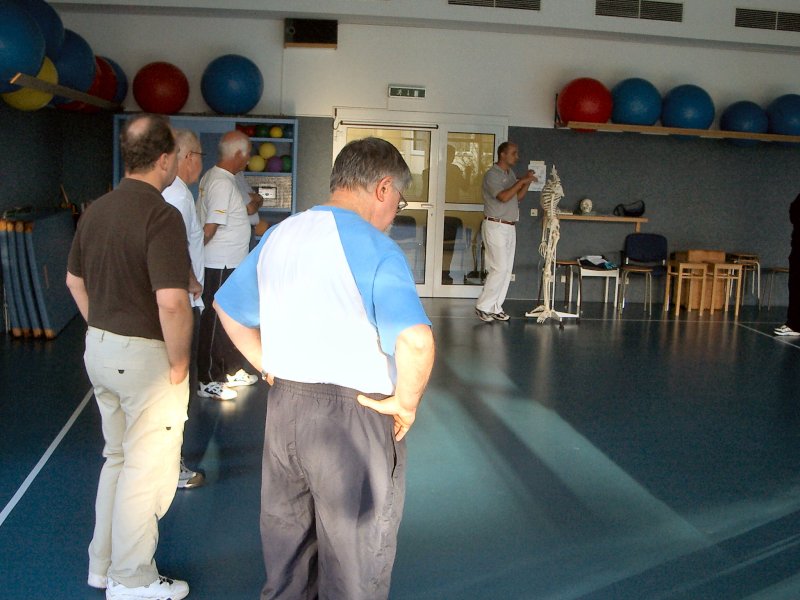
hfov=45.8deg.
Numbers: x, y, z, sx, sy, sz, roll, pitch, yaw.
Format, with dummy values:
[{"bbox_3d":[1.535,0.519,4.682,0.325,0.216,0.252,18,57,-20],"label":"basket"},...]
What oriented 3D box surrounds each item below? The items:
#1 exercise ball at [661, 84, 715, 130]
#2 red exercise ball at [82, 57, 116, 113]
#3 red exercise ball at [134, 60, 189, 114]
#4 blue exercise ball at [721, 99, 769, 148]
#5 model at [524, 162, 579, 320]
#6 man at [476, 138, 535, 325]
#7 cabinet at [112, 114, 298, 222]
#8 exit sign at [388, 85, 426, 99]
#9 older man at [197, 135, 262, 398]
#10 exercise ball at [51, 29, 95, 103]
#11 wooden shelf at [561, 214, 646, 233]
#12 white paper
[{"bbox_3d":[3.269,-2.127,10.775,0.600,0.600,0.600,2,8,0],"label":"exercise ball"},{"bbox_3d":[-3.137,-2.165,9.497,0.585,0.585,0.585,1,9,-9],"label":"red exercise ball"},{"bbox_3d":[-2.494,-2.200,9.912,0.567,0.567,0.567,1,9,-9],"label":"red exercise ball"},{"bbox_3d":[3.969,-2.024,10.933,0.528,0.528,0.528,2,8,0],"label":"blue exercise ball"},{"bbox_3d":[1.572,-0.569,9.700,0.500,1.597,0.500,-3,11,-28],"label":"model"},{"bbox_3d":[1.068,-0.681,9.518,0.580,1.790,0.520,7,10,29],"label":"man"},{"bbox_3d":[-2.078,-0.997,10.241,1.906,1.941,0.450,1,10,-8],"label":"cabinet"},{"bbox_3d":[0.081,-2.306,10.501,0.414,0.138,0.070,1,10,-8],"label":"exit sign"},{"bbox_3d":[-1.117,-0.236,6.147,0.420,1.710,0.520,-1,9,-21],"label":"older man"},{"bbox_3d":[-2.854,-1.944,7.855,0.630,0.630,0.630,1,9,-9],"label":"exercise ball"},{"bbox_3d":[2.230,-0.876,10.926,1.194,0.190,0.300,1,10,-8],"label":"wooden shelf"},{"bbox_3d":[1.583,-1.418,10.886,0.210,0.353,0.010,1,10,-8],"label":"white paper"}]

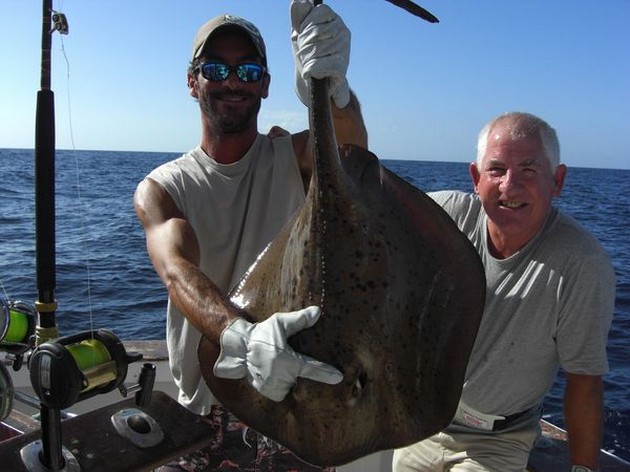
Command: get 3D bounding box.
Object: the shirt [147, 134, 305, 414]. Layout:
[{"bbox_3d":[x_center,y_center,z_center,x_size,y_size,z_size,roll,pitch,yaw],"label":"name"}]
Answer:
[{"bbox_3d":[-0.196,0.090,1.620,0.410,0.640,0.270,1,6,-8],"label":"shirt"}]

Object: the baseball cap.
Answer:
[{"bbox_3d":[-0.191,-0.437,1.560,0.170,0.135,0.260,1,-2,-8],"label":"baseball cap"}]

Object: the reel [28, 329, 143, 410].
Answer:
[{"bbox_3d":[-0.390,0.230,1.190,0.165,0.112,0.115,-4,9,-42],"label":"reel"}]

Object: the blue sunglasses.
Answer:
[{"bbox_3d":[-0.187,-0.358,1.550,0.147,0.045,0.140,1,4,-9],"label":"blue sunglasses"}]

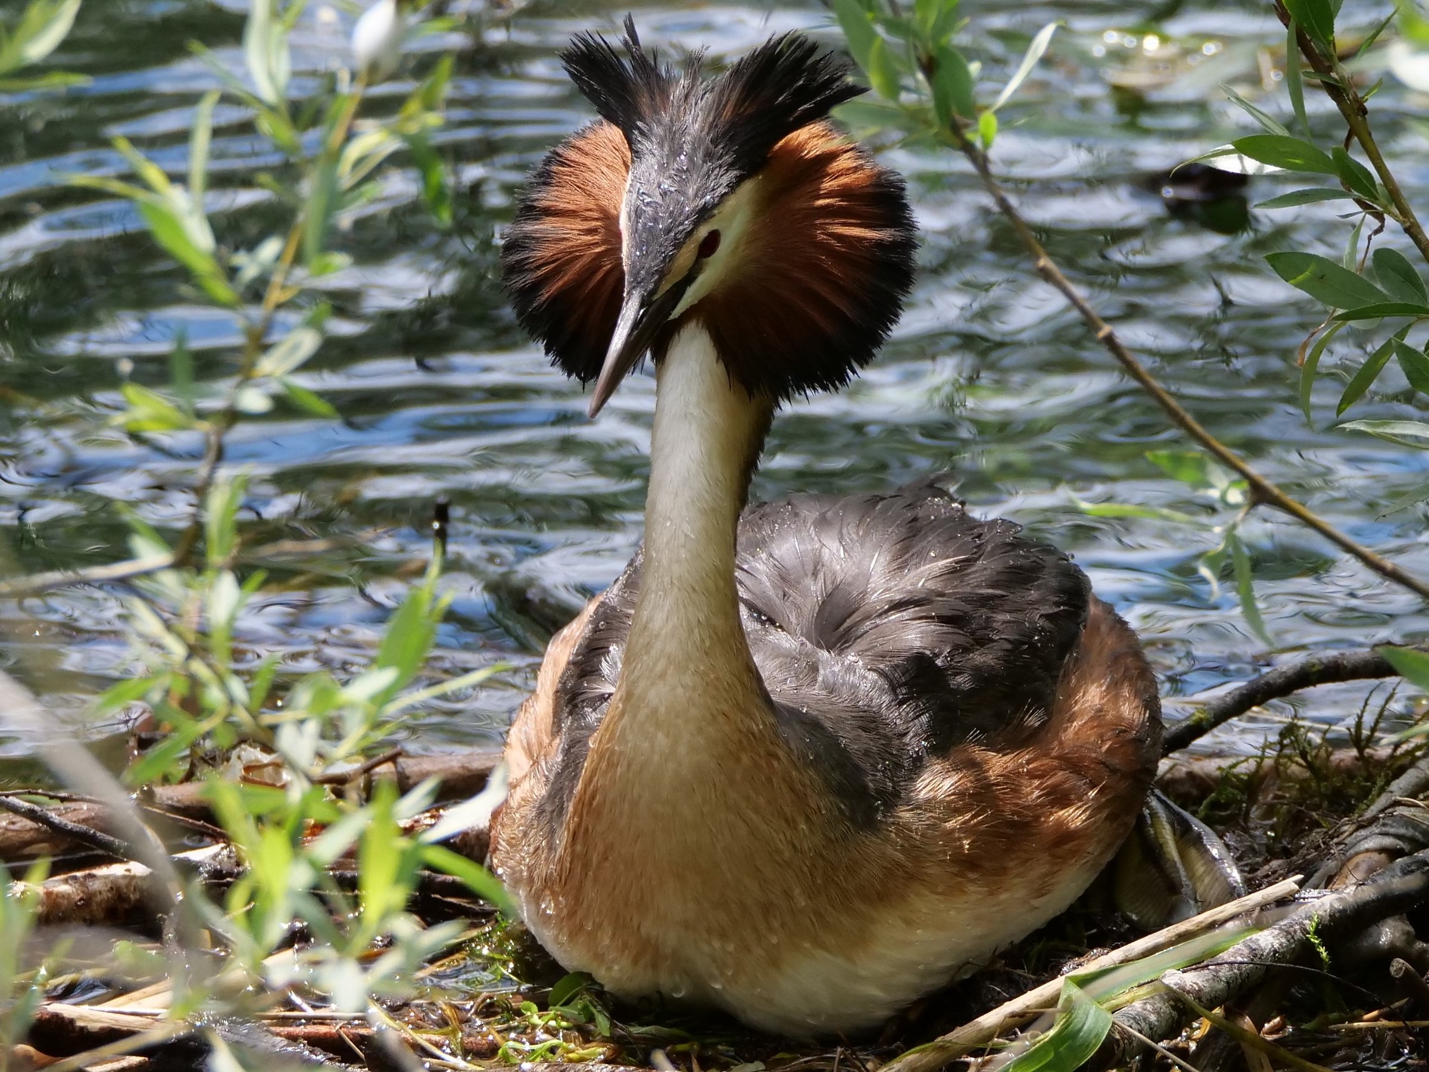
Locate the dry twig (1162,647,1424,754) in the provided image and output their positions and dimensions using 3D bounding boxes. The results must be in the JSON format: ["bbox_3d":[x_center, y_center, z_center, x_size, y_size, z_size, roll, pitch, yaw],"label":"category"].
[{"bbox_3d":[0.179,0.051,5.000,0.083,0.034,0.030,0,13,0],"label":"dry twig"}]

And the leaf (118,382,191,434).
[{"bbox_3d":[-0.157,-0.036,4.500,0.021,0.015,0.012,0,13,0],"label":"leaf"}]

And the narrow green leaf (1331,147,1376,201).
[{"bbox_3d":[0.189,-0.107,4.750,0.024,0.004,0.009,29,37,-15],"label":"narrow green leaf"}]

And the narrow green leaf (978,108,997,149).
[{"bbox_3d":[0.085,-0.126,5.000,0.006,0.013,0.005,0,13,0],"label":"narrow green leaf"}]

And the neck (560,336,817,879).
[{"bbox_3d":[-0.007,0.020,4.800,0.075,0.165,0.075,0,13,0],"label":"neck"}]

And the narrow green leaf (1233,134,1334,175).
[{"bbox_3d":[0.168,-0.112,4.750,0.034,0.004,0.011,14,50,-3],"label":"narrow green leaf"}]

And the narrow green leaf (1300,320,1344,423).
[{"bbox_3d":[0.179,-0.049,4.750,0.007,0.031,0.009,14,0,1],"label":"narrow green leaf"}]

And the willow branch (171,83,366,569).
[{"bbox_3d":[-0.125,-0.059,4.500,0.055,0.138,0.050,0,13,0],"label":"willow branch"}]

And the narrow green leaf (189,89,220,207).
[{"bbox_3d":[-0.140,-0.105,4.400,0.006,0.034,0.009,7,8,0],"label":"narrow green leaf"}]

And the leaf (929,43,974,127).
[{"bbox_3d":[0.074,-0.140,5.000,0.014,0.025,0.009,0,13,0],"label":"leaf"}]

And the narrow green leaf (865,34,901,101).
[{"bbox_3d":[0.050,-0.140,4.800,0.008,0.021,0.007,-12,-5,10],"label":"narrow green leaf"}]

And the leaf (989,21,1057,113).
[{"bbox_3d":[0.093,-0.141,4.850,0.005,0.034,0.008,35,9,-12],"label":"leaf"}]

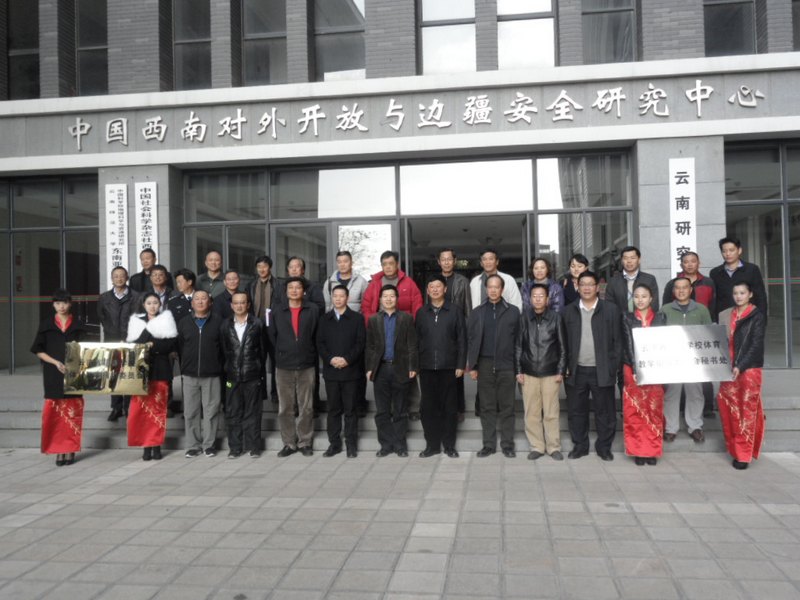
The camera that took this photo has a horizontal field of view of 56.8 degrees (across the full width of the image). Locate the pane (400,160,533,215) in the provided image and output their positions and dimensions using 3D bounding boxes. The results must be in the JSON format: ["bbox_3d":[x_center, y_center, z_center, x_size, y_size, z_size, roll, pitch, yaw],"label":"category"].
[{"bbox_3d":[1.069,-1.819,11.982,2.105,0.855,0.050,-1,-1,8],"label":"pane"}]

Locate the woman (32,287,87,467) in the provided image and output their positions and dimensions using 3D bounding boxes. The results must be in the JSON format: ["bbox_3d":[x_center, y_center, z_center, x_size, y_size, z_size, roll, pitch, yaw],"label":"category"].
[{"bbox_3d":[-3.296,0.740,7.158,0.510,1.682,0.330,-1,-1,-10],"label":"woman"}]

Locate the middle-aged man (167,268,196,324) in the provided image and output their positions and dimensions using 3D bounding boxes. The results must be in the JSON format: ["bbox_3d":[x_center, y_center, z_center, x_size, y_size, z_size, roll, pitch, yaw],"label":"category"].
[{"bbox_3d":[-2.378,0.482,8.384,0.500,1.670,0.300,-1,-1,-7],"label":"middle-aged man"}]

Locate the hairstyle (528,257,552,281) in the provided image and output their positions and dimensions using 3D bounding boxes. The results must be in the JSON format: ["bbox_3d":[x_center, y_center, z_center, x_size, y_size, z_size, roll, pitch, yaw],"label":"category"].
[{"bbox_3d":[1.588,-0.347,8.343,0.230,0.276,0.240,-1,-1,9],"label":"hairstyle"}]

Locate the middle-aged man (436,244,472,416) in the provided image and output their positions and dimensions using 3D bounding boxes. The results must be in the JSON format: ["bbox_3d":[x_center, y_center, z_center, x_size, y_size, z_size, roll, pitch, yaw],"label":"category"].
[{"bbox_3d":[0.547,0.339,8.025,0.500,1.820,0.300,-1,-1,5],"label":"middle-aged man"}]

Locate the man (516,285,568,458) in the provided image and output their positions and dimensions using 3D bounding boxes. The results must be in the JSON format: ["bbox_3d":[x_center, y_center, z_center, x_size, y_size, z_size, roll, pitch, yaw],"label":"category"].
[{"bbox_3d":[1.353,0.673,7.073,0.480,1.663,0.300,-1,-1,12],"label":"man"}]

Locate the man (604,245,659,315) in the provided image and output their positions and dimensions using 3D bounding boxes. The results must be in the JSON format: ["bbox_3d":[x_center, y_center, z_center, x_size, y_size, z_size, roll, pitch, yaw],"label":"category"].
[{"bbox_3d":[2.445,0.332,7.810,0.539,1.796,0.340,-1,-1,14],"label":"man"}]

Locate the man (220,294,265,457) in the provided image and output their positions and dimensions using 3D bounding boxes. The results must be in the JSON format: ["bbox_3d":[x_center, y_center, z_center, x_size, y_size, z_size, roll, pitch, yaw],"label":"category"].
[{"bbox_3d":[-1.587,0.737,7.451,0.463,1.655,0.340,-1,-1,-3],"label":"man"}]

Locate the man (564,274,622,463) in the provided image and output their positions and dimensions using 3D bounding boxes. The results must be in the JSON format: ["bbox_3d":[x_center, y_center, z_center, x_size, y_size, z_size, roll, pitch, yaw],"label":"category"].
[{"bbox_3d":[1.837,0.604,7.057,0.554,1.762,0.360,-2,-1,17],"label":"man"}]

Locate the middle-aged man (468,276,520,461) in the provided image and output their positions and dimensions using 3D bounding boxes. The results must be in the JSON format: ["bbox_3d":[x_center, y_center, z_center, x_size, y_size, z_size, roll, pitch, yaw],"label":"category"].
[{"bbox_3d":[0.911,0.618,7.131,0.530,1.748,0.330,-1,-1,10],"label":"middle-aged man"}]

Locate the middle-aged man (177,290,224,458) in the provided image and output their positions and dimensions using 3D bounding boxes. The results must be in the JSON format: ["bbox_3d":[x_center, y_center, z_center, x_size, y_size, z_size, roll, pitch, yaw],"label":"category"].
[{"bbox_3d":[-2.023,0.739,7.498,0.477,1.671,0.350,-1,-1,-8],"label":"middle-aged man"}]

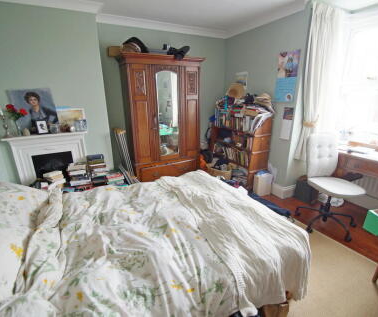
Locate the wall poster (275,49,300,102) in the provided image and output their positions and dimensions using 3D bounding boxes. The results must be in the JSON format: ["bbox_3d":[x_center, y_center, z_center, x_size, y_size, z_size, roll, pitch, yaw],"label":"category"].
[{"bbox_3d":[1.282,-1.073,2.619,0.012,0.645,0.320,-9,18,-25],"label":"wall poster"}]

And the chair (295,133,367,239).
[{"bbox_3d":[1.566,0.288,2.149,0.600,0.980,0.600,-2,16,-3],"label":"chair"}]

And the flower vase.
[{"bbox_3d":[-1.972,-0.345,2.269,0.075,0.170,0.075,-9,18,-25],"label":"flower vase"}]

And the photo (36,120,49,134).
[{"bbox_3d":[-1.739,-0.369,2.359,0.118,0.165,0.030,-9,18,-25],"label":"photo"}]

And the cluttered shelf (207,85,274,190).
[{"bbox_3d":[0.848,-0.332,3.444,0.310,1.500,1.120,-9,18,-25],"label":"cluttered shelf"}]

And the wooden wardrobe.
[{"bbox_3d":[-0.381,-0.477,3.161,1.200,1.980,0.540,-9,18,-25],"label":"wooden wardrobe"}]

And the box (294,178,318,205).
[{"bbox_3d":[1.712,0.465,2.829,0.210,0.270,0.250,-9,18,-25],"label":"box"}]

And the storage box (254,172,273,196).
[{"bbox_3d":[1.110,0.381,3.022,0.200,0.350,0.190,-9,18,-25],"label":"storage box"}]

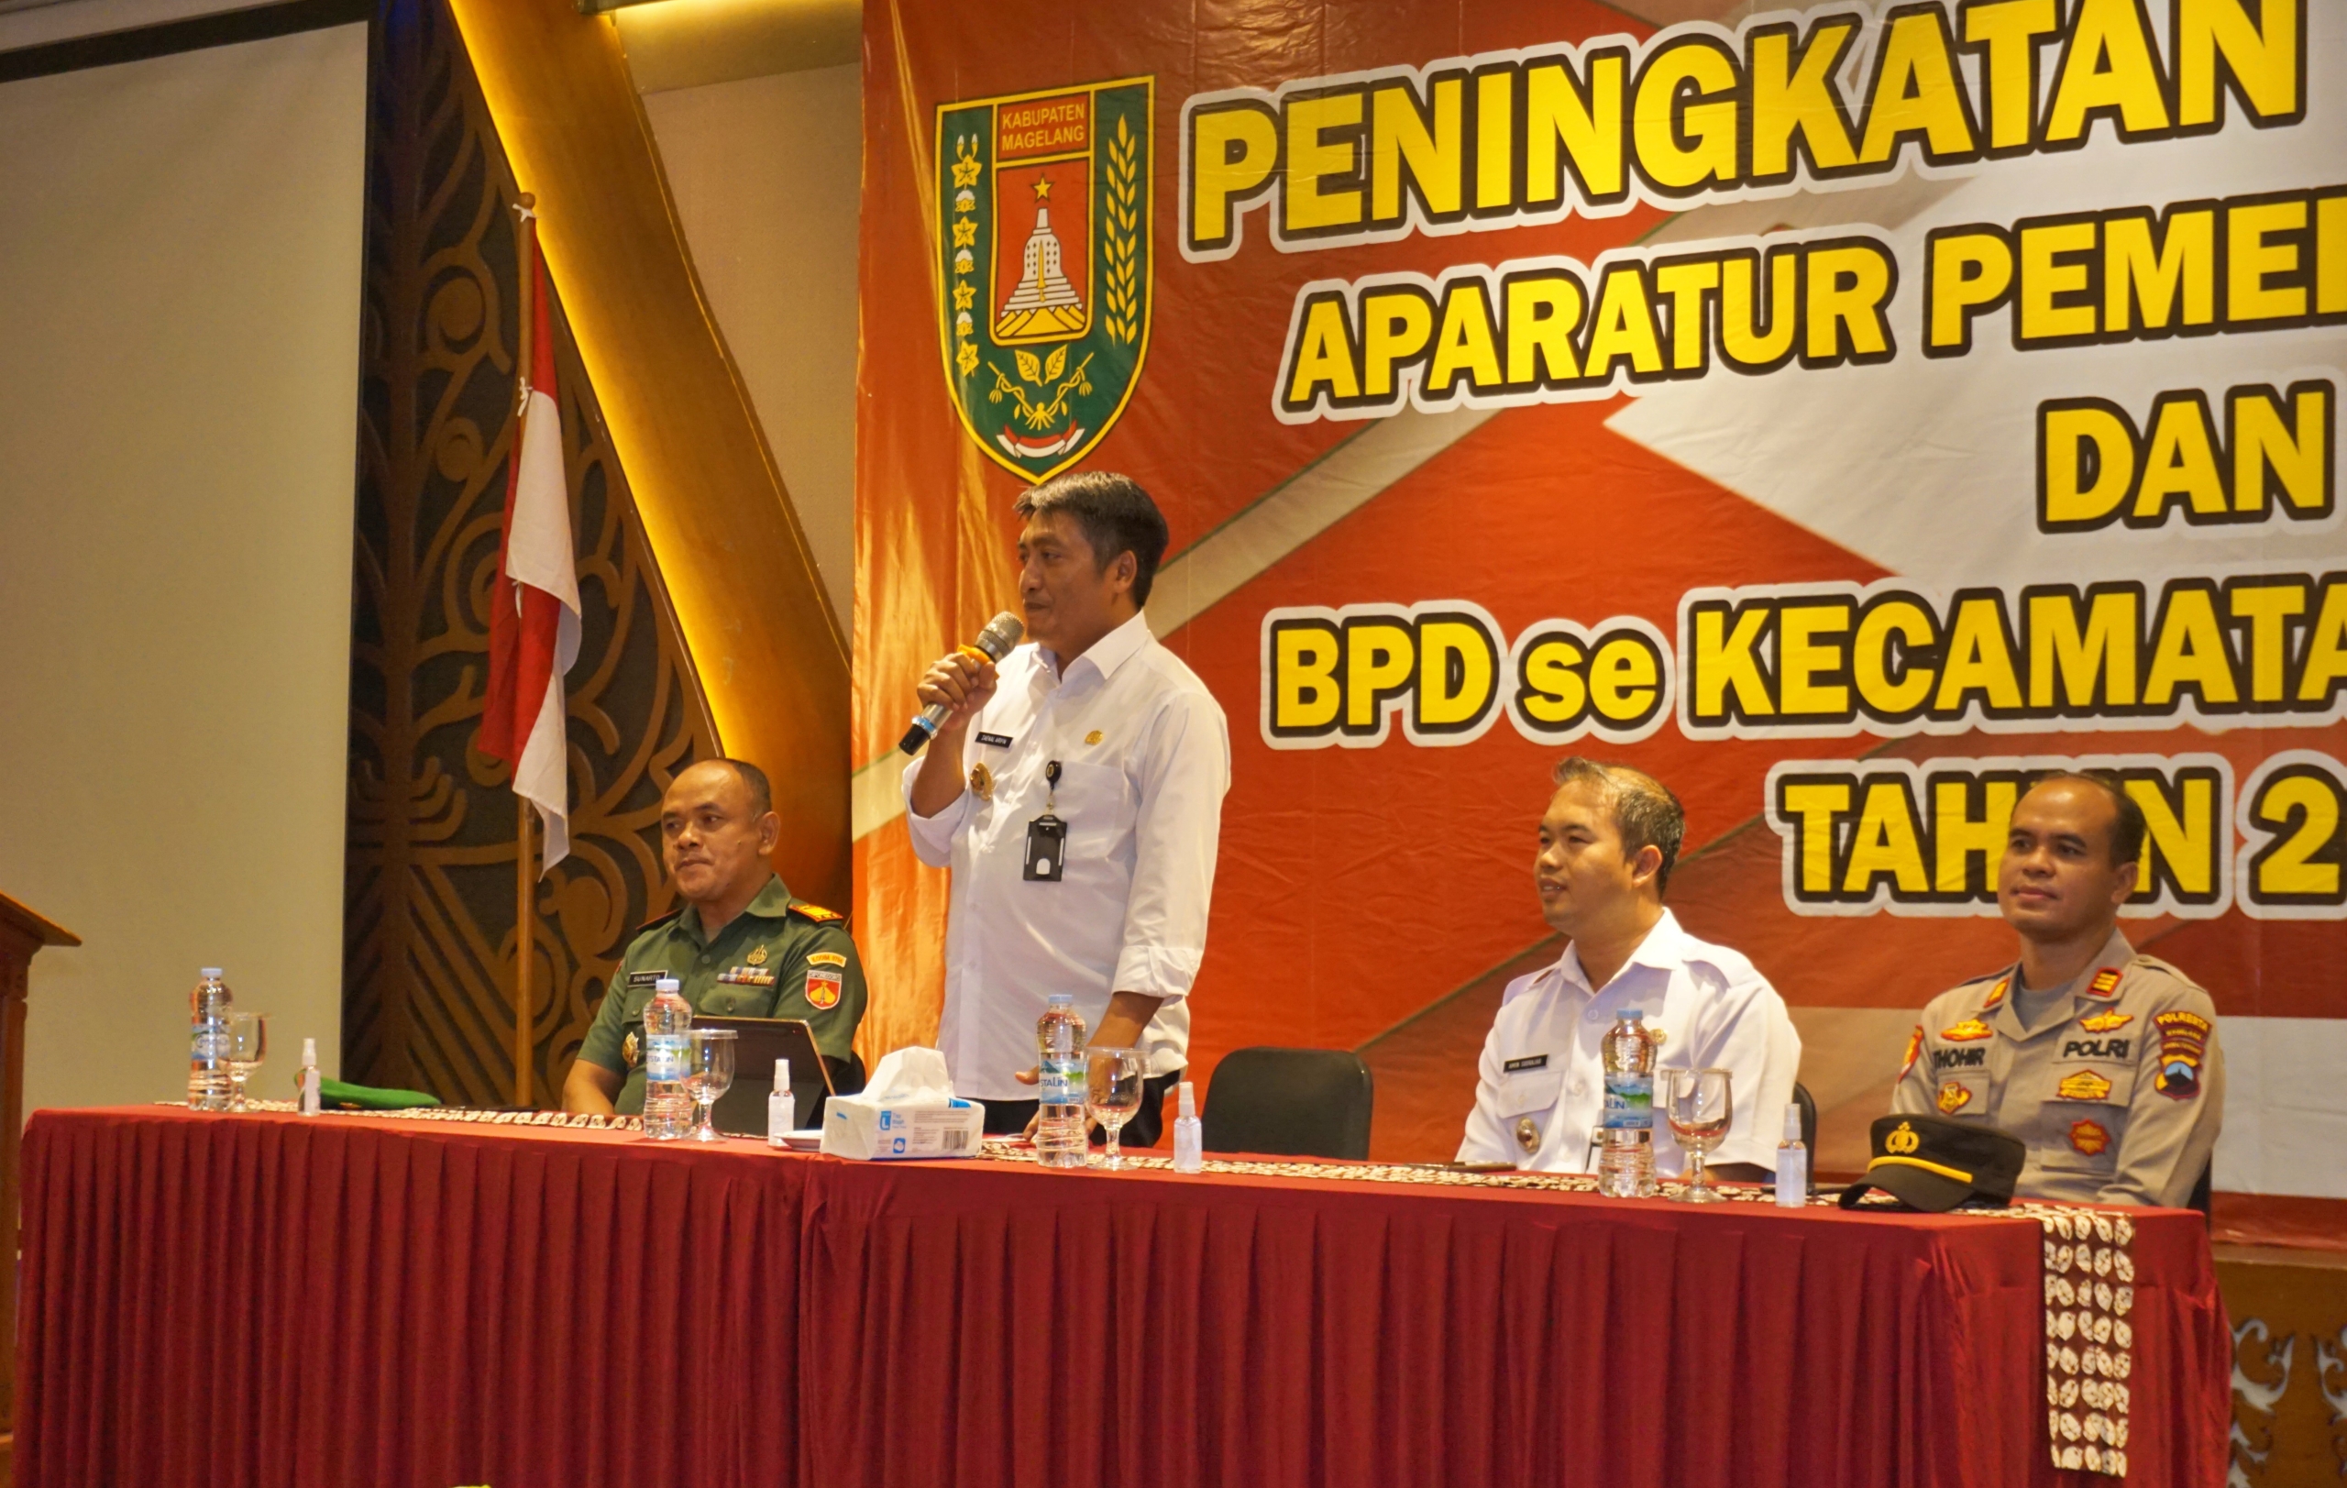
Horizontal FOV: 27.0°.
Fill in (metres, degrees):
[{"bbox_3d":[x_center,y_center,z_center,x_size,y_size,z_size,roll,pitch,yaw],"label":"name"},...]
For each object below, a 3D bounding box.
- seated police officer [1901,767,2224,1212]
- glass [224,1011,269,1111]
[{"bbox_3d":[1.018,0.676,6.220,0.550,1.297,0.780,-1,-3,42],"label":"seated police officer"},{"bbox_3d":[-1.512,0.517,7.936,0.073,0.159,0.073,1,-2,0],"label":"glass"}]

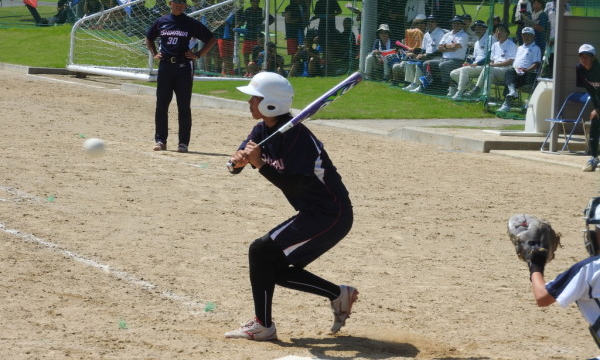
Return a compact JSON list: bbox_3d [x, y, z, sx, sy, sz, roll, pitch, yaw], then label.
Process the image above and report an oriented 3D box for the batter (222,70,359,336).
[{"bbox_3d":[-0.044,0.139,13.600,0.660,1.390,0.540,0,5,-25],"label":"batter"}]

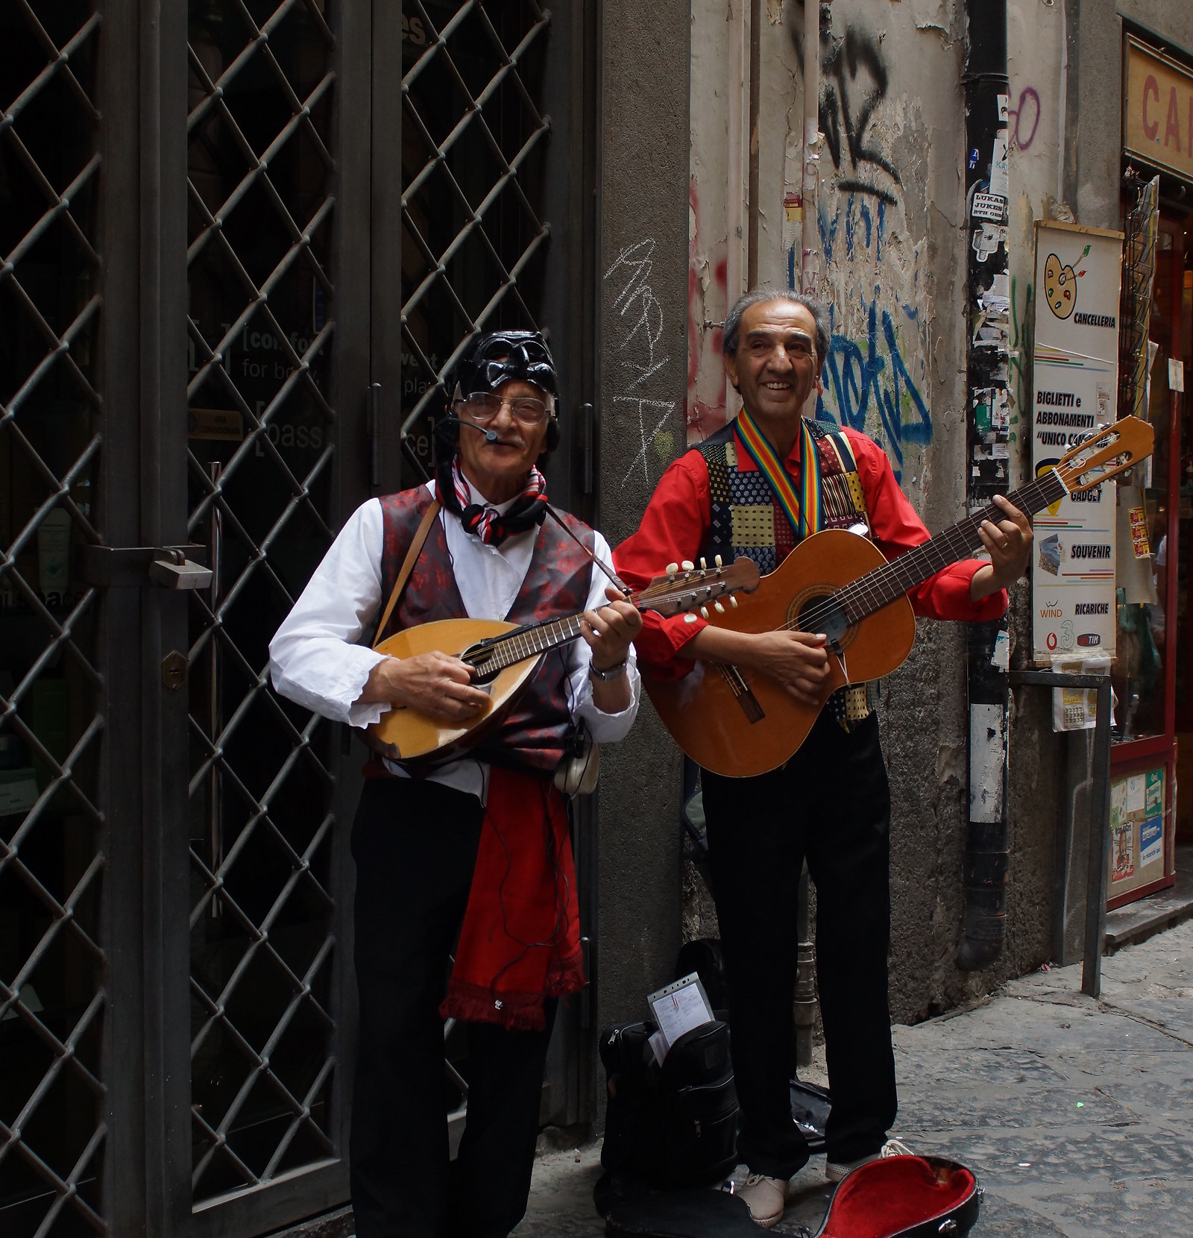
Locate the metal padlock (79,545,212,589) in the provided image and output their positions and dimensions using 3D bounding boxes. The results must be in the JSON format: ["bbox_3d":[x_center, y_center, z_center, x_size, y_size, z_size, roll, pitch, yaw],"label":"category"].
[{"bbox_3d":[-0.706,-0.081,3.274,0.090,0.070,0.190,2,3,33],"label":"metal padlock"}]

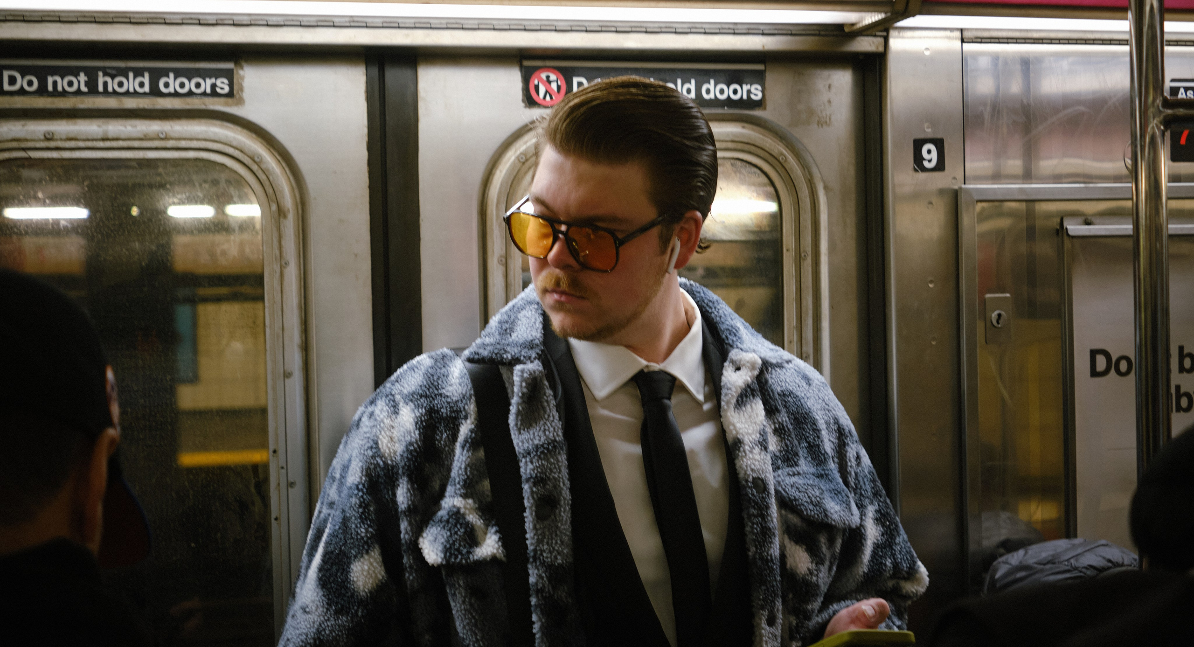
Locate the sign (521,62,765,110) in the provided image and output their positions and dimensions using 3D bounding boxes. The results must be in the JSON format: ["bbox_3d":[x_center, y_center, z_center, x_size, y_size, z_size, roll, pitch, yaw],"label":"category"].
[{"bbox_3d":[0.062,-0.301,1.722,0.320,0.059,0.004,-2,1,-13],"label":"sign"}]

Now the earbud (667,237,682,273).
[{"bbox_3d":[0.076,-0.067,1.362,0.019,0.039,0.017,14,4,26],"label":"earbud"}]

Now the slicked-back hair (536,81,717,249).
[{"bbox_3d":[0.033,-0.168,1.390,0.166,0.170,0.205,14,33,36],"label":"slicked-back hair"}]

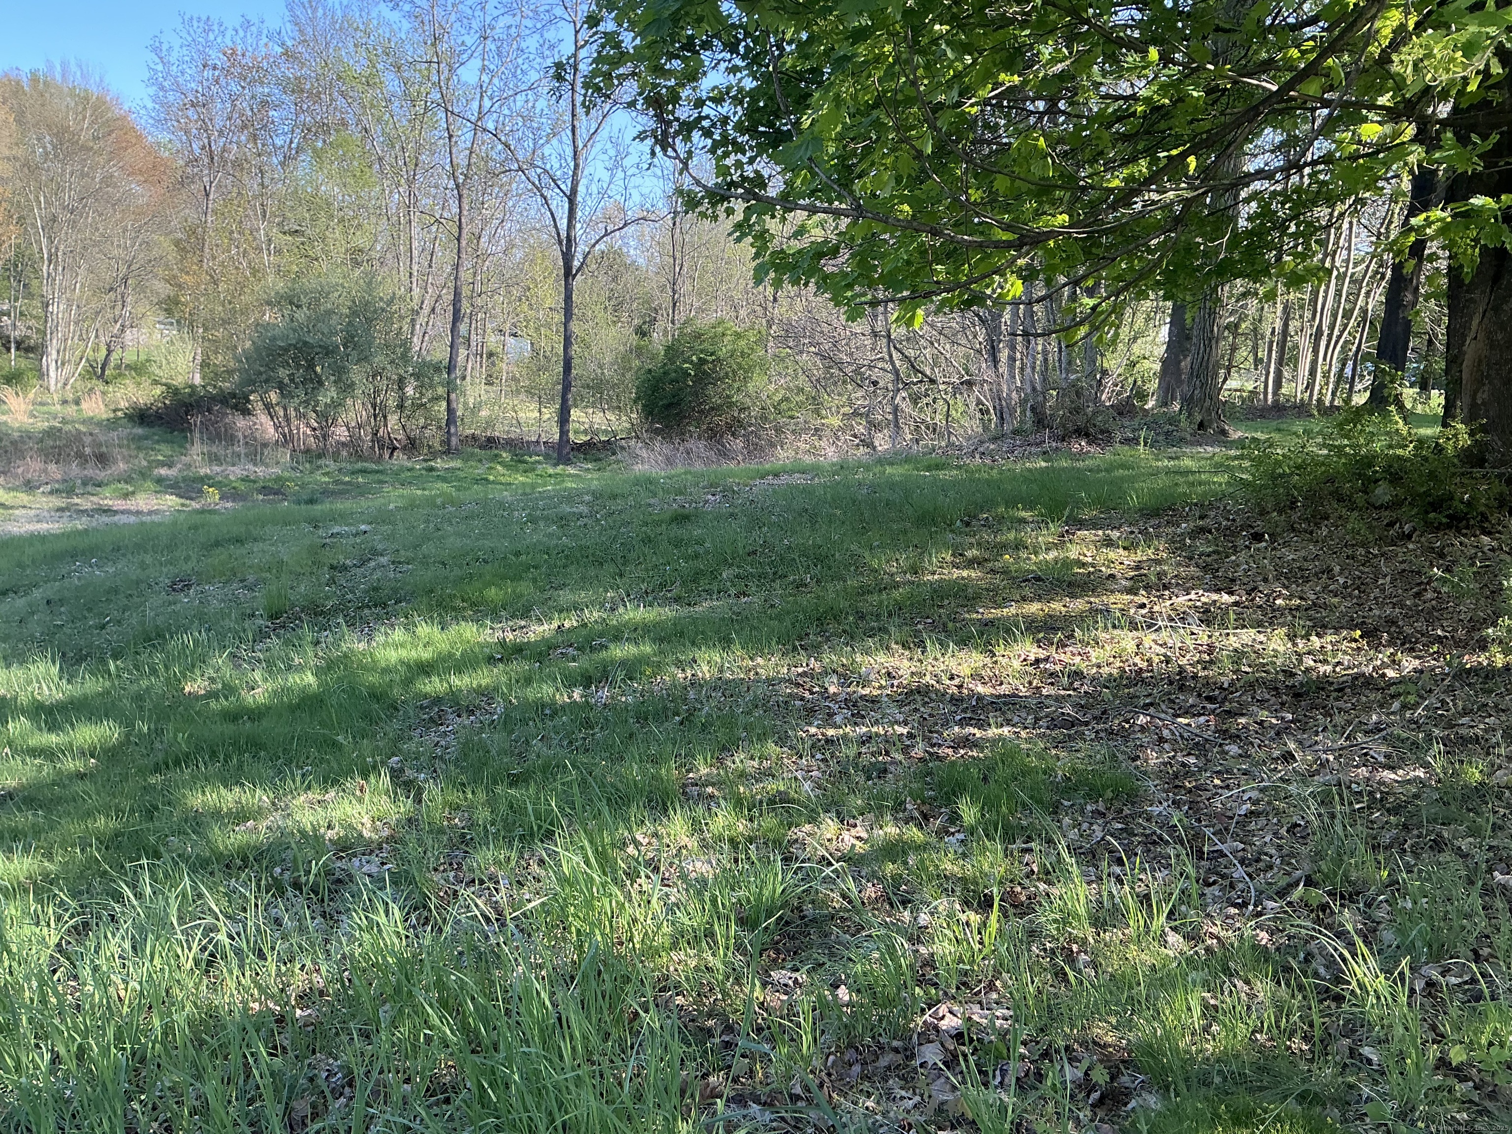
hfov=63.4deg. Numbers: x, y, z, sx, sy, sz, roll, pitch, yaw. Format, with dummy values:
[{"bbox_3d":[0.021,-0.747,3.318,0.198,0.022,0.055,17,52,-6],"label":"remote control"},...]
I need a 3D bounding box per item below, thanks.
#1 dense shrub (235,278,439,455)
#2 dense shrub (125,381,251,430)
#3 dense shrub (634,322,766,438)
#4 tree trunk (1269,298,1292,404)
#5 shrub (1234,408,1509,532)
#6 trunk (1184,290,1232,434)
[{"bbox_3d":[-8.657,-4.224,25.500,4.285,3.679,3.600,1,9,0],"label":"dense shrub"},{"bbox_3d":[-14.401,-4.087,31.000,3.204,1.257,2.300,1,9,0],"label":"dense shrub"},{"bbox_3d":[-1.186,-4.159,27.000,2.973,2.686,2.700,1,9,0],"label":"dense shrub"},{"bbox_3d":[14.580,-5.993,34.000,0.499,2.955,0.500,1,9,0],"label":"tree trunk"},{"bbox_3d":[5.314,-0.837,10.500,2.118,0.970,1.600,1,9,0],"label":"shrub"},{"bbox_3d":[8.497,-3.854,23.000,0.800,2.710,0.750,1,9,0],"label":"trunk"}]

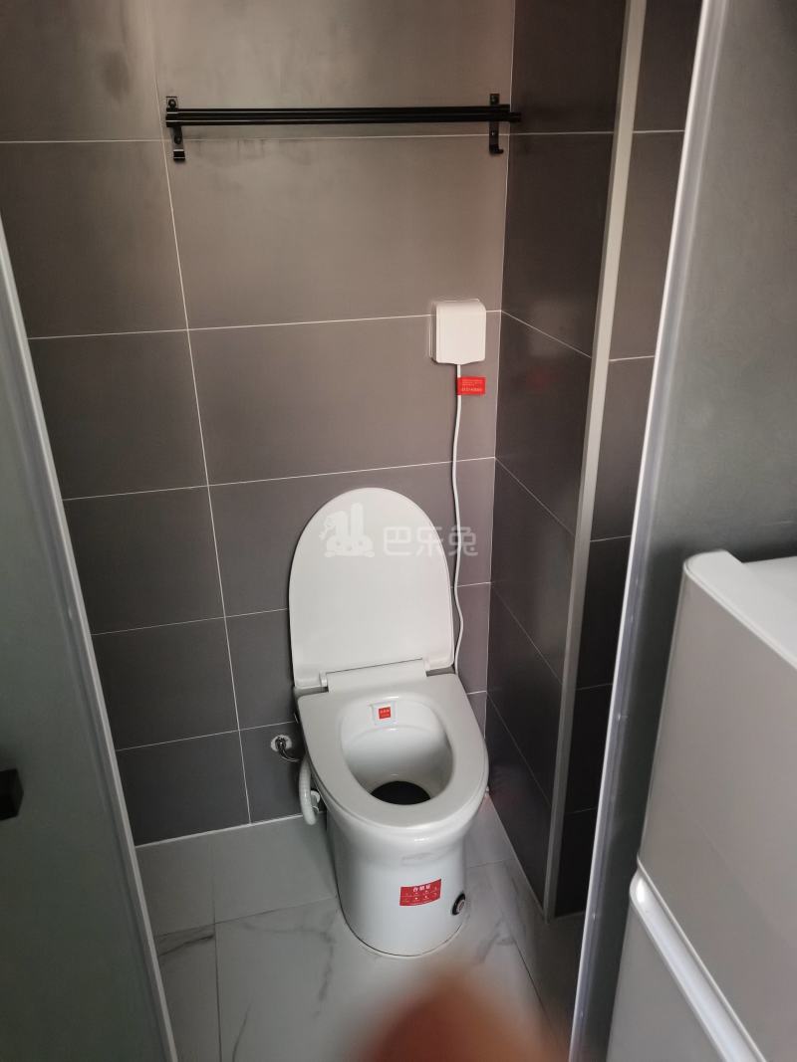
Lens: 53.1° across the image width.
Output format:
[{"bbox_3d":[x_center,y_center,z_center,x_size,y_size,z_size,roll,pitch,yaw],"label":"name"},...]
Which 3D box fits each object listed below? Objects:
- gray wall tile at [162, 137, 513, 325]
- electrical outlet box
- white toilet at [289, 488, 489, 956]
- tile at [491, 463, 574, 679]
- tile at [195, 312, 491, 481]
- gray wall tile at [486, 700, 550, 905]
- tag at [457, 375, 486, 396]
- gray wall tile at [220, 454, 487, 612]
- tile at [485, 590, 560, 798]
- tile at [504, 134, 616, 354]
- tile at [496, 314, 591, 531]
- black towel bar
[{"bbox_3d":[-0.090,-0.525,1.405,0.585,0.300,0.010,-7,27,-11],"label":"gray wall tile"},{"bbox_3d":[0.112,-0.373,1.498,0.095,0.112,0.050,-7,27,-11],"label":"electrical outlet box"},{"bbox_3d":[-0.005,0.393,1.592,0.365,0.855,0.480,-6,26,-10],"label":"white toilet"},{"bbox_3d":[0.254,0.062,1.560,0.010,0.300,0.378,-7,27,-12],"label":"tile"},{"bbox_3d":[-0.086,-0.256,1.538,0.585,0.300,0.010,-7,27,-11],"label":"tile"},{"bbox_3d":[0.263,0.596,1.822,0.010,0.290,0.378,-7,27,-12],"label":"gray wall tile"},{"bbox_3d":[0.143,-0.285,1.566,0.060,0.037,0.005,-7,27,-11],"label":"tag"},{"bbox_3d":[-0.081,0.012,1.675,0.587,0.300,0.010,-7,26,-12],"label":"gray wall tile"},{"bbox_3d":[0.259,0.331,1.692,0.010,0.300,0.378,-7,27,-12],"label":"tile"},{"bbox_3d":[0.246,-0.477,1.296,0.010,0.300,0.378,-7,27,-12],"label":"tile"},{"bbox_3d":[0.250,-0.207,1.428,0.010,0.300,0.378,-7,27,-12],"label":"tile"},{"bbox_3d":[-0.082,-0.656,1.294,0.568,0.094,0.080,-7,27,-11],"label":"black towel bar"}]

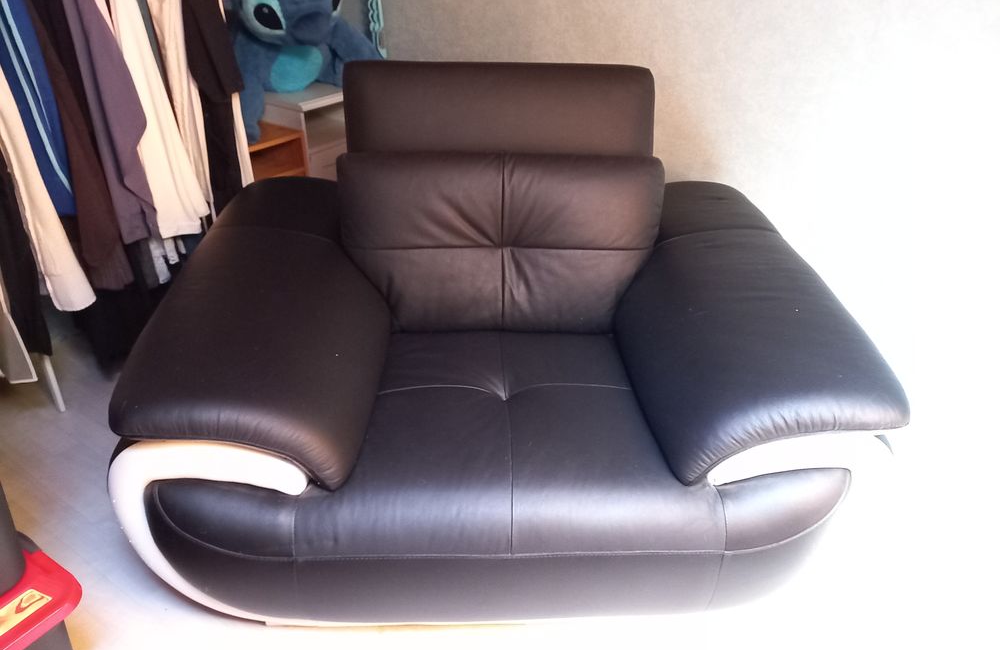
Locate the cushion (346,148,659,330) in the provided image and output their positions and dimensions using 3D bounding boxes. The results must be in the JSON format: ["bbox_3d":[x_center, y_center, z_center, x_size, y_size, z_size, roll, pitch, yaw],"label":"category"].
[{"bbox_3d":[0.005,-0.185,1.645,0.680,0.410,0.200,-1,18,-2],"label":"cushion"}]

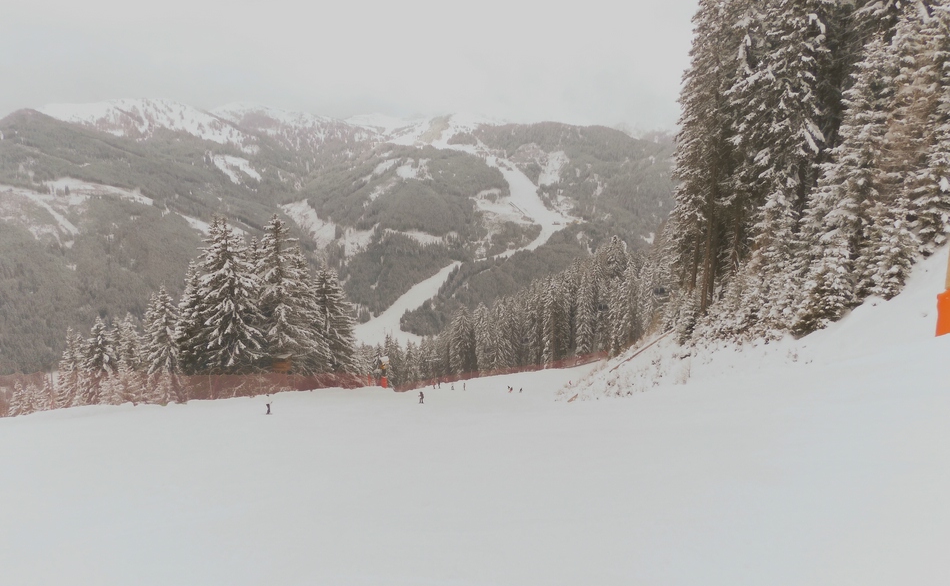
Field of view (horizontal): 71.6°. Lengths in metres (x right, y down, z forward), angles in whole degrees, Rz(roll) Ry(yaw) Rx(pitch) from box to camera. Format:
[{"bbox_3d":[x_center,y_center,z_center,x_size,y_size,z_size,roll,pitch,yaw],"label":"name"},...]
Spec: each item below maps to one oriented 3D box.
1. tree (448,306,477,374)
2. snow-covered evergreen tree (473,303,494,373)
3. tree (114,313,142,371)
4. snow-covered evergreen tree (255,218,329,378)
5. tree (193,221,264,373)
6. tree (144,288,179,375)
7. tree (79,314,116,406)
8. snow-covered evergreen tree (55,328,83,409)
[{"bbox_3d":[-3.311,12.961,174.518,7.420,19.770,7.420,-1,12,0],"label":"tree"},{"bbox_3d":[2.318,13.068,179.543,6.540,20.900,6.540,-1,12,0],"label":"snow-covered evergreen tree"},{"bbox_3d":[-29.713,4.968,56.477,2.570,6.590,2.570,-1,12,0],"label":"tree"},{"bbox_3d":[-21.363,1.017,77.143,8.430,20.130,8.430,-1,12,0],"label":"snow-covered evergreen tree"},{"bbox_3d":[-27.243,1.187,73.130,7.770,19.090,7.770,-1,12,0],"label":"tree"},{"bbox_3d":[-26.955,4.091,56.817,3.280,9.650,3.280,-1,12,0],"label":"tree"},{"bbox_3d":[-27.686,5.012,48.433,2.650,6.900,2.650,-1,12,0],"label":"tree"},{"bbox_3d":[-28.231,5.281,45.741,1.940,5.950,1.940,-1,12,0],"label":"snow-covered evergreen tree"}]

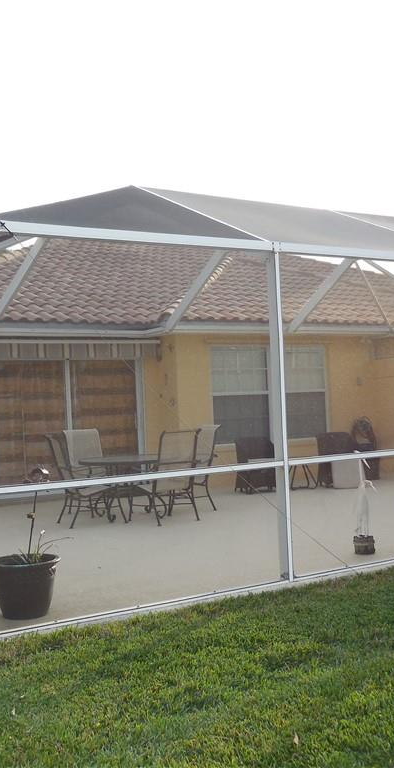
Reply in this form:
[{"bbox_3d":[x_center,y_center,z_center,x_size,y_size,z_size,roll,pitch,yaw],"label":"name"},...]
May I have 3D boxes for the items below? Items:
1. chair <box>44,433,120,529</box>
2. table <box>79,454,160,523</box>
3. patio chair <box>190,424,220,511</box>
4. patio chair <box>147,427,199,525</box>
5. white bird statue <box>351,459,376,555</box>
[{"bbox_3d":[-1.340,1.113,10.499,0.760,1.064,0.610,-2,-2,-33],"label":"chair"},{"bbox_3d":[-0.794,1.271,10.863,1.280,0.716,1.280,-3,-1,0],"label":"table"},{"bbox_3d":[-0.163,1.076,11.238,0.760,1.064,0.610,-2,-2,-33],"label":"patio chair"},{"bbox_3d":[-0.356,1.063,10.317,0.610,1.064,0.780,-2,-2,-33],"label":"patio chair"},{"bbox_3d":[1.460,1.017,7.713,0.240,0.880,0.200,-3,-1,20],"label":"white bird statue"}]

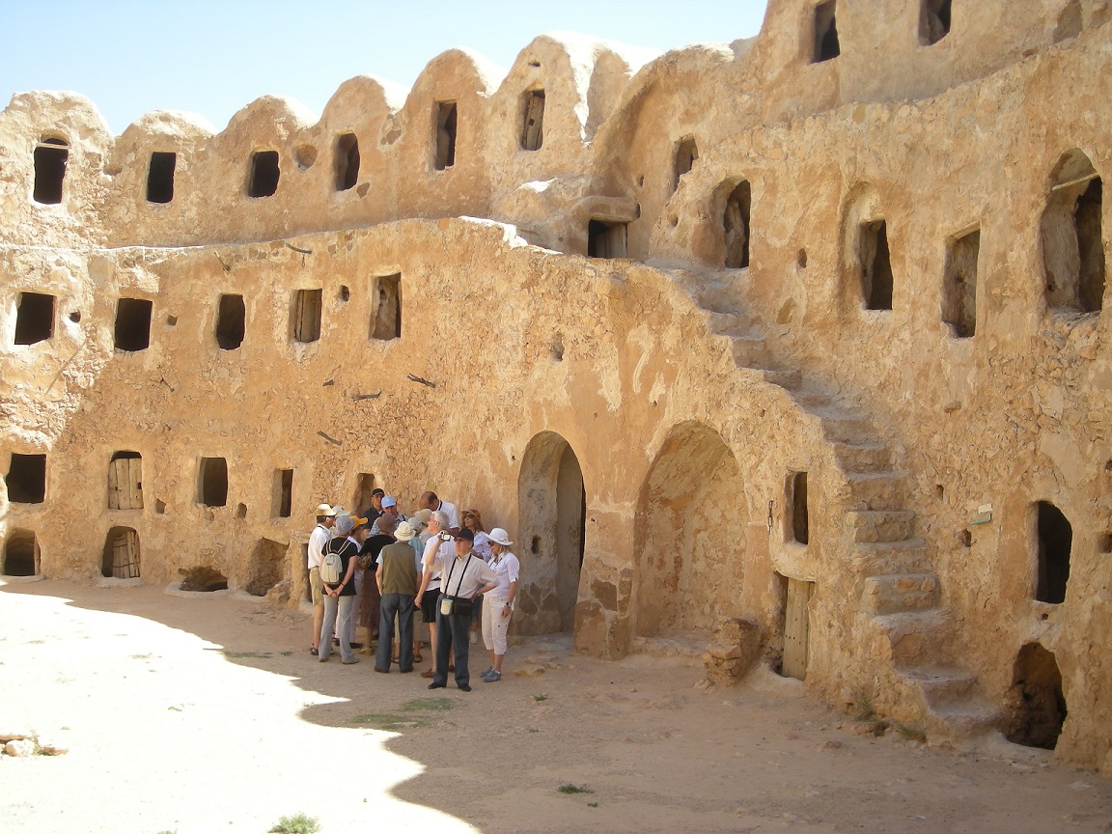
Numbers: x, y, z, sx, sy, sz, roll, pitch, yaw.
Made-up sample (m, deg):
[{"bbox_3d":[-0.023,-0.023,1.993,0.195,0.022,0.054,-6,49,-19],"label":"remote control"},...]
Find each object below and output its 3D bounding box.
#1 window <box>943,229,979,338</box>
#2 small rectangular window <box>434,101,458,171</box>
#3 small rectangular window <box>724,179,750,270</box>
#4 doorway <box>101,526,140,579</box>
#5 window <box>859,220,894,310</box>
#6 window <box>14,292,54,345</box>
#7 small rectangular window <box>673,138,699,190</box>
[{"bbox_3d":[4.060,-1.311,13.914,0.320,1.080,0.500,-1,2,-35],"label":"window"},{"bbox_3d":[-1.612,-4.141,20.800,0.406,1.023,0.250,1,1,38],"label":"small rectangular window"},{"bbox_3d":[2.279,-2.411,17.700,0.250,1.112,0.381,-1,1,-44],"label":"small rectangular window"},{"bbox_3d":[-7.431,2.312,24.100,0.658,0.922,0.280,0,1,7],"label":"doorway"},{"bbox_3d":[3.429,-1.624,15.100,0.180,0.940,0.500,0,2,-37],"label":"window"},{"bbox_3d":[-8.519,-1.613,23.101,0.640,0.850,0.300,0,2,-16],"label":"window"},{"bbox_3d":[1.777,-3.429,19.200,0.400,0.800,0.180,2,2,31],"label":"small rectangular window"}]

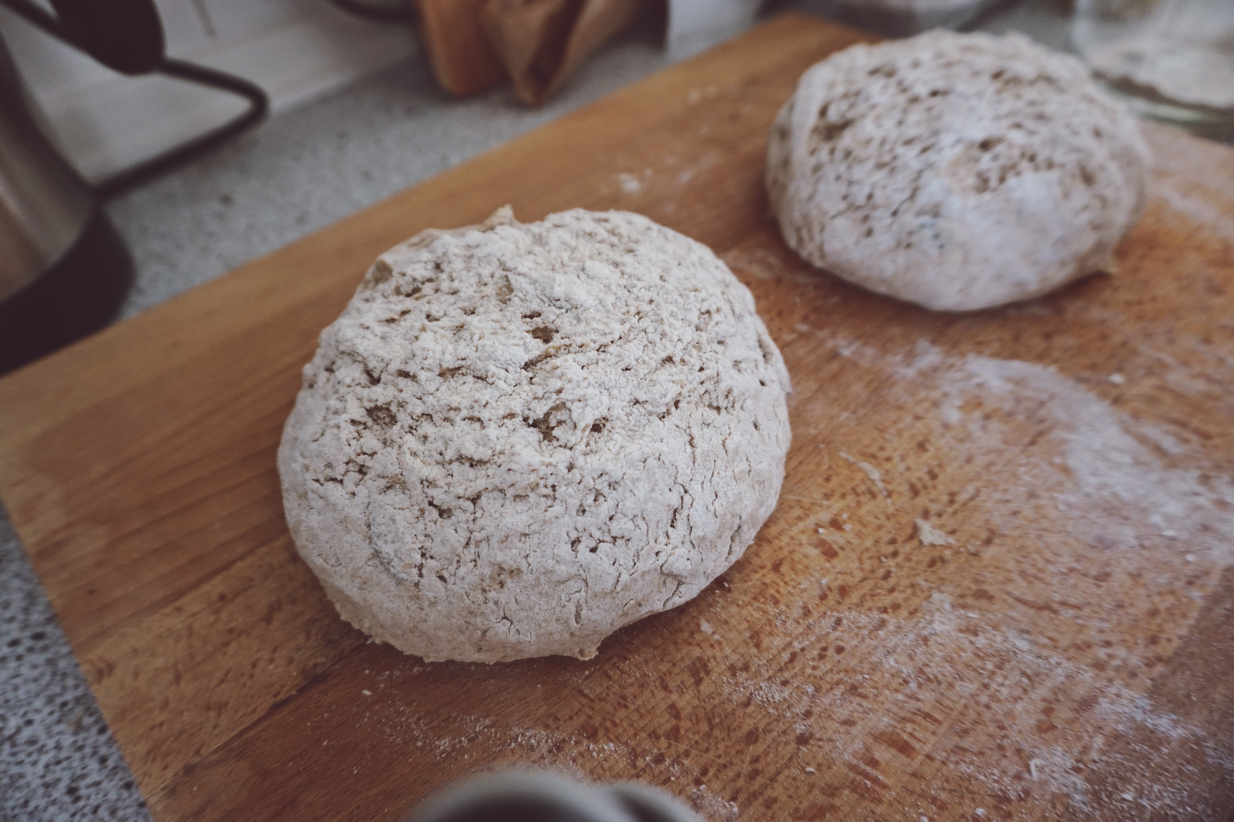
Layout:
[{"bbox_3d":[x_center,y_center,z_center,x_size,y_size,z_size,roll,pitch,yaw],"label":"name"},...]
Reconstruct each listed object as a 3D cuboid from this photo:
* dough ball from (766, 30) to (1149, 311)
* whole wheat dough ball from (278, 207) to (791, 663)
[{"bbox_3d":[0.150,-0.126,0.371,0.162,0.068,0.164,-2,46,3],"label":"dough ball"},{"bbox_3d":[-0.029,-0.013,0.274,0.174,0.073,0.172,-2,46,3],"label":"whole wheat dough ball"}]

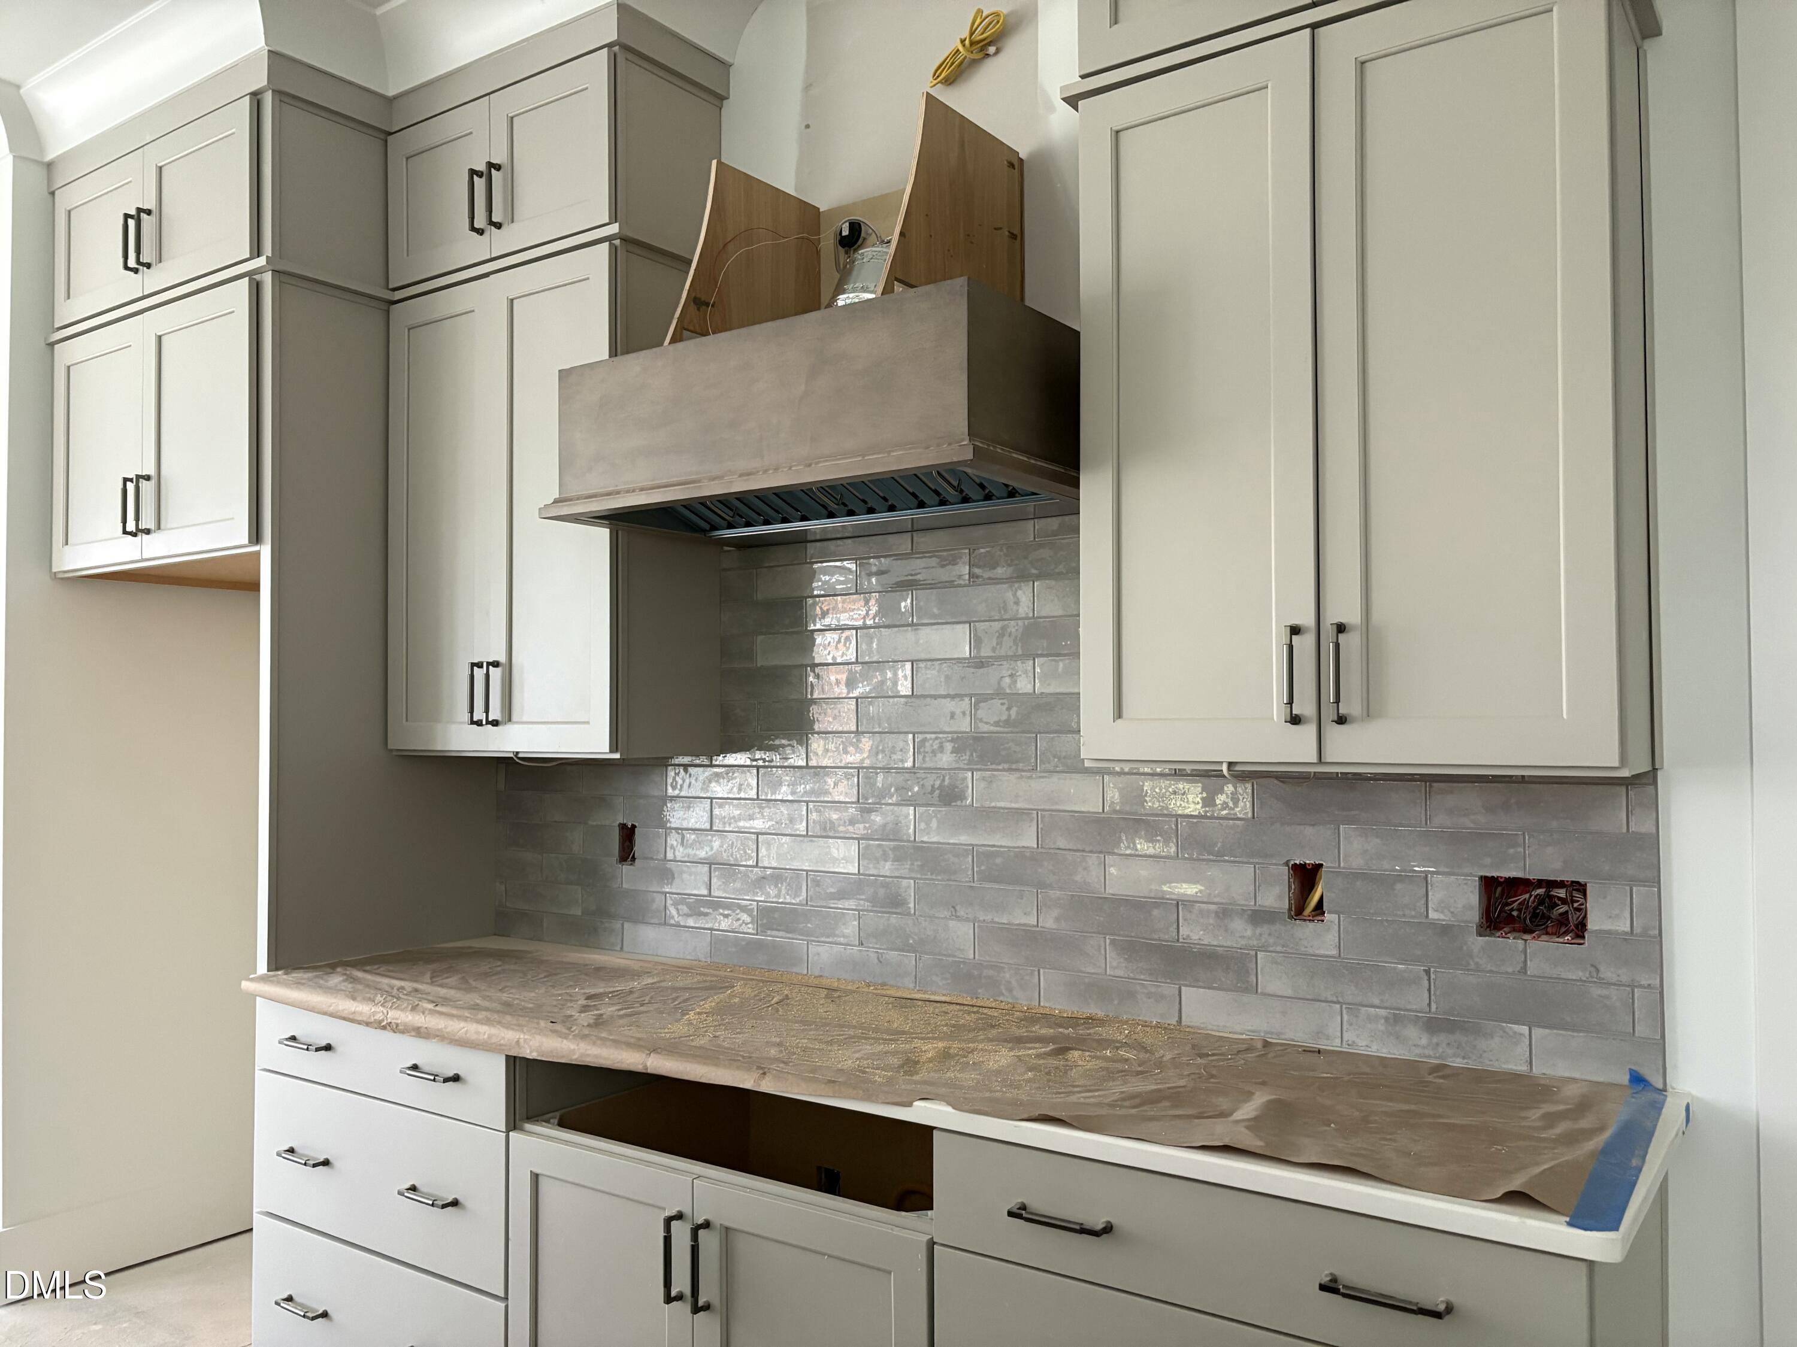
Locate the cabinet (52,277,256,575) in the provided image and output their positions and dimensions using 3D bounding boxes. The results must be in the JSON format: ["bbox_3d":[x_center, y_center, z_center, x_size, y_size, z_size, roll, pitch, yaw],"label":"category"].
[{"bbox_3d":[-1.648,-0.566,3.539,1.006,0.612,0.646,-2,-2,35],"label":"cabinet"}]

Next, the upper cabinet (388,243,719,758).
[{"bbox_3d":[-0.801,-0.351,3.127,0.763,1.079,0.327,-2,-2,35],"label":"upper cabinet"}]

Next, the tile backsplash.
[{"bbox_3d":[0.041,0.168,2.712,2.605,0.931,0.009,-2,-2,35],"label":"tile backsplash"}]

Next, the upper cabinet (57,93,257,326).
[{"bbox_3d":[-1.652,-1.089,3.555,1.006,0.383,0.646,-2,-2,35],"label":"upper cabinet"}]

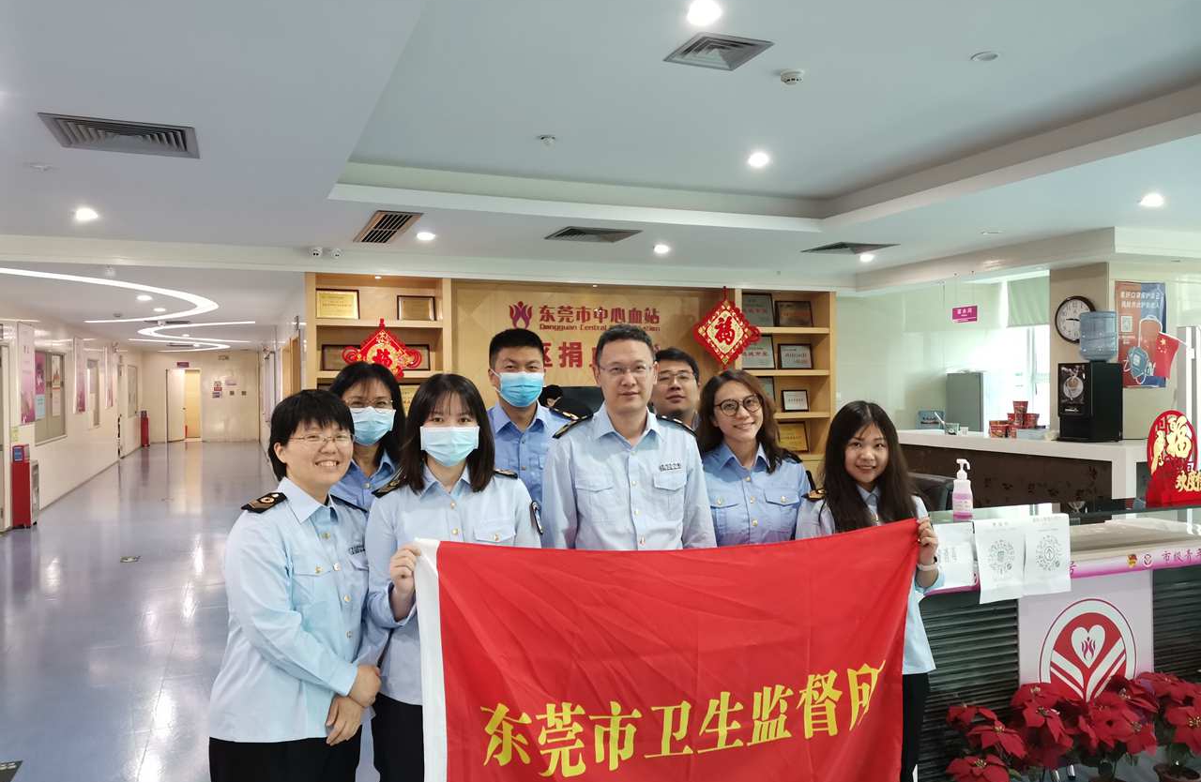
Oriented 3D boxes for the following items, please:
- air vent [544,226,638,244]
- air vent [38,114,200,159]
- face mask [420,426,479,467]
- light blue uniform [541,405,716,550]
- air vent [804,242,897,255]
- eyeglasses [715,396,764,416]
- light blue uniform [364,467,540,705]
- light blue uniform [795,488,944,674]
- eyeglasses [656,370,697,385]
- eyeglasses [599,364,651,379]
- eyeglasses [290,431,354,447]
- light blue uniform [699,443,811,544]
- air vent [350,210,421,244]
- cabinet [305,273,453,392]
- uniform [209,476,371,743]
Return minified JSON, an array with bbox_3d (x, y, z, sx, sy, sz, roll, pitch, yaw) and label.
[{"bbox_3d":[-0.064,-1.222,7.081,0.591,0.050,0.591,-1,1,-22],"label":"air vent"},{"bbox_3d":[-2.215,-1.182,4.215,0.597,0.050,0.597,-1,1,-22],"label":"air vent"},{"bbox_3d":[-0.354,0.130,2.120,0.142,0.105,0.085,0,1,-9],"label":"face mask"},{"bbox_3d":[0.080,0.388,2.533,0.500,0.700,0.280,0,1,-7],"label":"light blue uniform"},{"bbox_3d":[2.169,-1.242,7.867,0.590,0.050,0.600,-1,1,-22],"label":"air vent"},{"bbox_3d":[0.397,0.039,2.665,0.140,0.050,0.135,-12,1,-9],"label":"eyeglasses"},{"bbox_3d":[-0.346,0.449,2.110,0.430,0.580,0.280,0,1,-8],"label":"light blue uniform"},{"bbox_3d":[0.751,0.525,2.530,0.410,0.560,0.310,0,1,3],"label":"light blue uniform"},{"bbox_3d":[0.250,-0.040,2.950,0.140,0.042,0.135,-1,-7,6],"label":"eyeglasses"},{"bbox_3d":[0.069,-0.056,2.440,0.140,0.040,0.135,0,1,0],"label":"eyeglasses"},{"bbox_3d":[-0.630,0.112,2.020,0.135,0.038,0.135,-1,1,-34],"label":"eyeglasses"},{"bbox_3d":[0.442,0.419,2.680,0.420,0.560,0.250,0,1,1],"label":"light blue uniform"},{"bbox_3d":[-1.603,-1.206,6.722,0.305,0.050,1.400,-1,1,-22],"label":"air vent"},{"bbox_3d":[-1.990,0.245,8.107,1.278,2.519,0.360,-1,1,-22],"label":"cabinet"},{"bbox_3d":[-0.754,0.537,2.220,0.440,0.640,0.330,-1,1,-43],"label":"uniform"}]

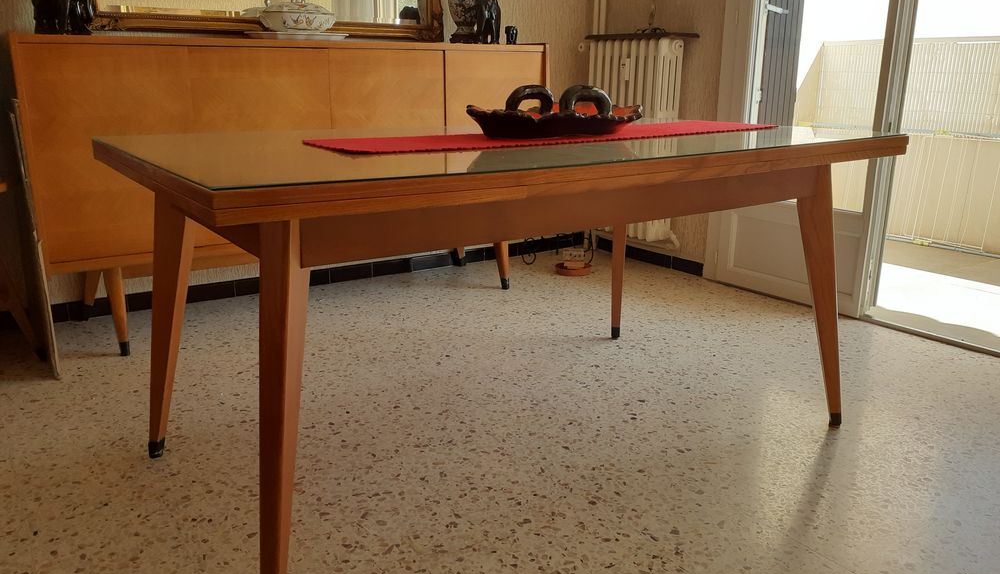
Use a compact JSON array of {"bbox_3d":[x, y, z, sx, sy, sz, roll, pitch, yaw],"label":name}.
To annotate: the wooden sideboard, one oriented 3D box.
[{"bbox_3d":[-0.730,-0.422,3.051,1.904,1.016,0.490,-10,18,-31],"label":"wooden sideboard"}]

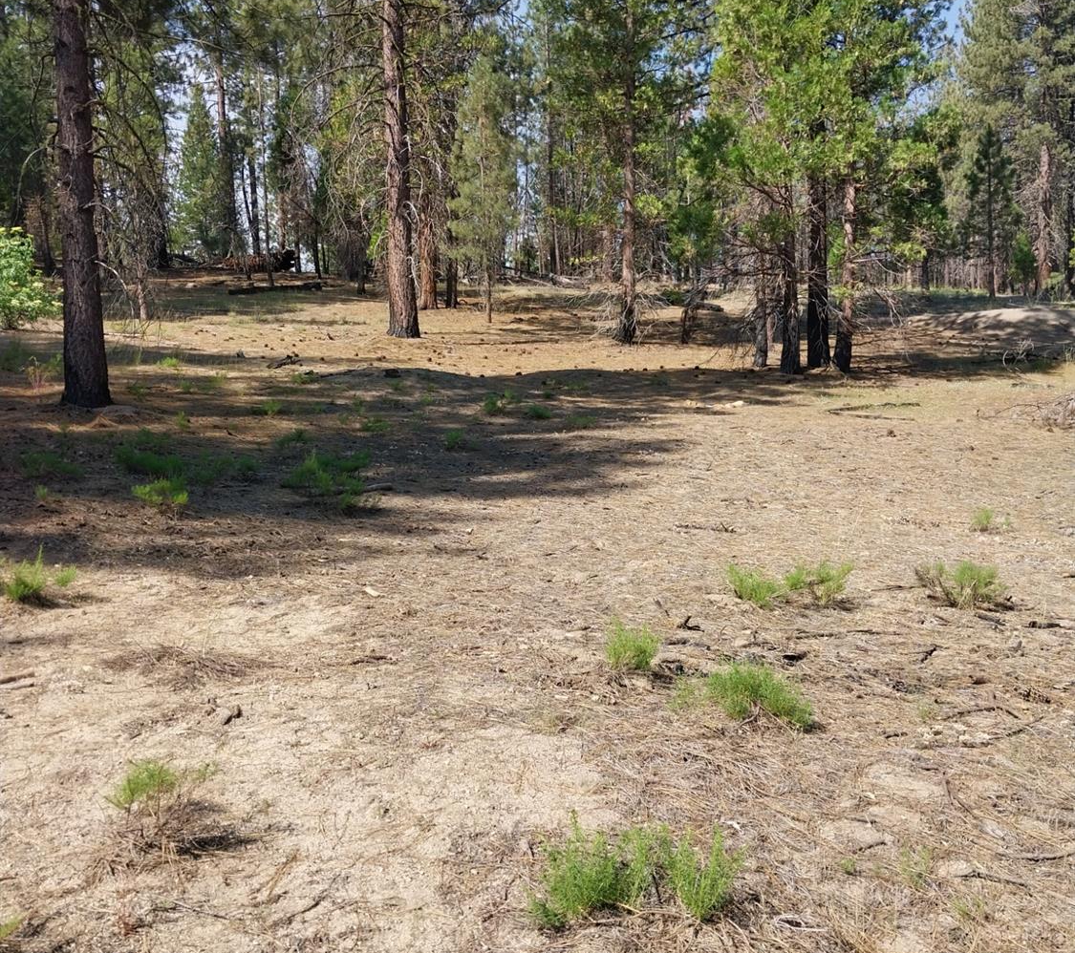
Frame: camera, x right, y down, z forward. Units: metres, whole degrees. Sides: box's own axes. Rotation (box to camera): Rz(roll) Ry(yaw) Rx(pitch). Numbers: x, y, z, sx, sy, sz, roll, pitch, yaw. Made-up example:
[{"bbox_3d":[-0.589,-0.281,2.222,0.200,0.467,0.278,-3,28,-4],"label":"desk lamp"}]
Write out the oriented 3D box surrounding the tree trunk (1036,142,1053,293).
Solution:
[{"bbox_3d":[22.516,-11.440,47.539,0.650,6.423,0.650,-1,8,0],"label":"tree trunk"}]

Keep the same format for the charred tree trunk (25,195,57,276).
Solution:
[{"bbox_3d":[-14.268,-6.949,31.000,0.700,2.400,0.600,-5,9,-24],"label":"charred tree trunk"}]

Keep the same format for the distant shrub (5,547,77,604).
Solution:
[{"bbox_3d":[-2.546,0.506,5.500,0.360,0.240,0.270,-1,8,0],"label":"distant shrub"}]

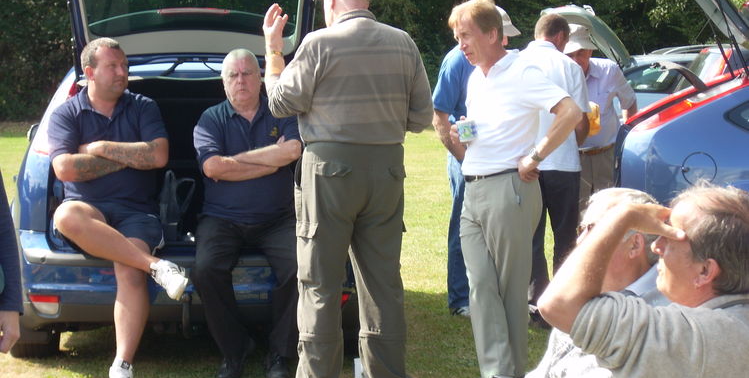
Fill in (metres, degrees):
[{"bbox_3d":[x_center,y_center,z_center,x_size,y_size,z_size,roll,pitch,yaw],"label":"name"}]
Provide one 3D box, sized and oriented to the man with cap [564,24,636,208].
[{"bbox_3d":[1.303,-0.130,14.100,0.520,1.654,0.400,2,3,37],"label":"man with cap"}]

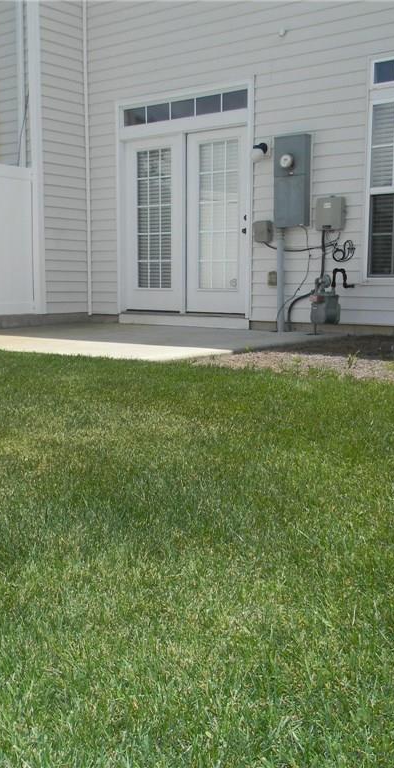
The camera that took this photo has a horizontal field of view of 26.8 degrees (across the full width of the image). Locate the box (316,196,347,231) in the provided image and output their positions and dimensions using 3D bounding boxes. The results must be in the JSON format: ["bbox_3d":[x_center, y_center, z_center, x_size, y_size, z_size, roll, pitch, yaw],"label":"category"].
[{"bbox_3d":[1.338,-1.693,8.283,0.285,0.320,0.098,6,9,38],"label":"box"}]

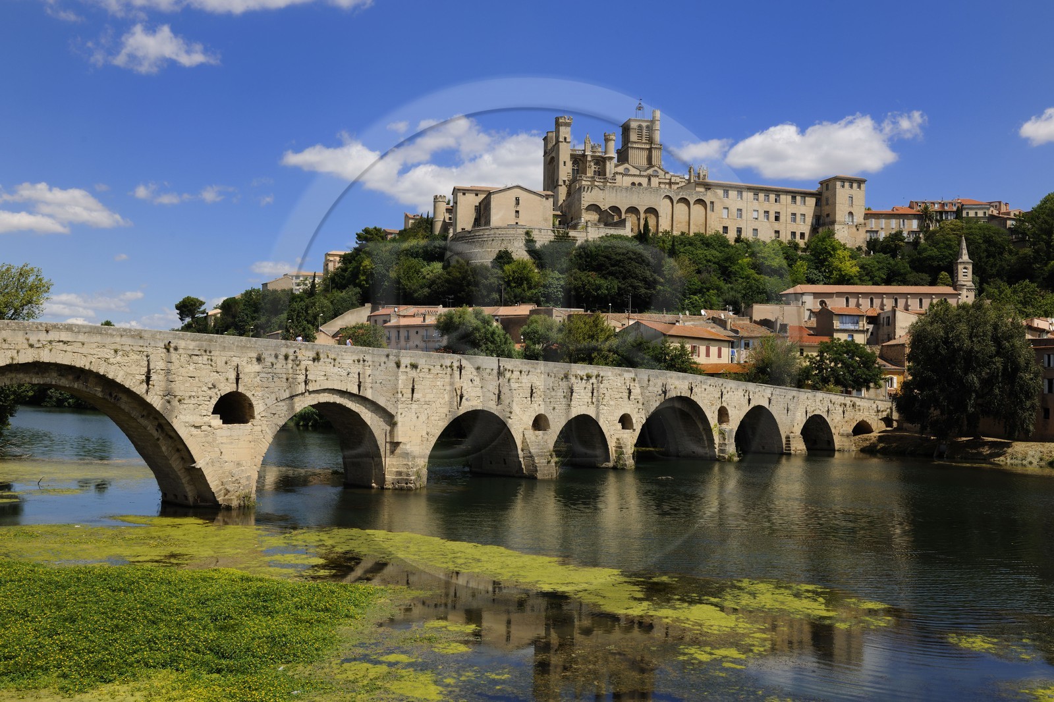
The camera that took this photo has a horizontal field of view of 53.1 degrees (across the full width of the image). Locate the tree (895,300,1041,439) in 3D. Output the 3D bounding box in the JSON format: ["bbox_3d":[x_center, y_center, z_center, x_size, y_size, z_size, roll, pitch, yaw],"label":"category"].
[{"bbox_3d":[56.323,2.344,135.000,17.225,17.829,15.502,0,-3,23],"label":"tree"}]

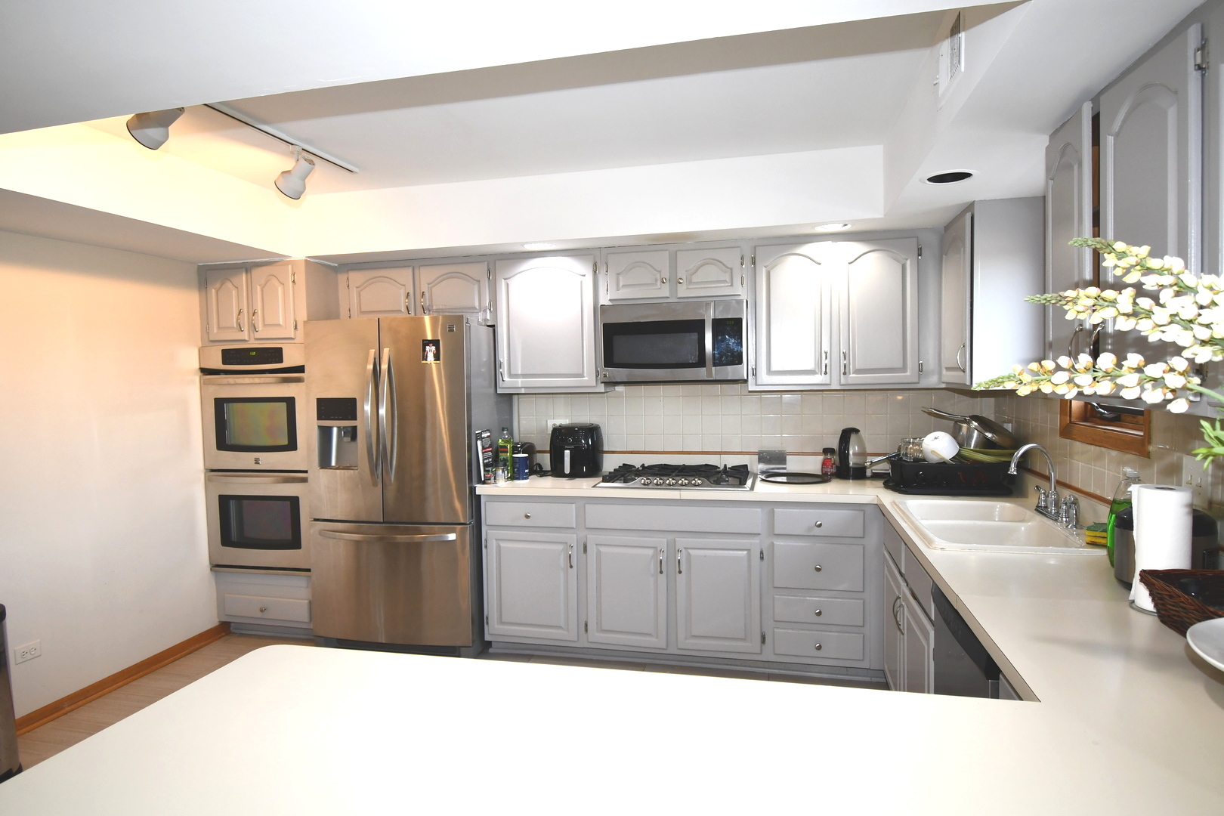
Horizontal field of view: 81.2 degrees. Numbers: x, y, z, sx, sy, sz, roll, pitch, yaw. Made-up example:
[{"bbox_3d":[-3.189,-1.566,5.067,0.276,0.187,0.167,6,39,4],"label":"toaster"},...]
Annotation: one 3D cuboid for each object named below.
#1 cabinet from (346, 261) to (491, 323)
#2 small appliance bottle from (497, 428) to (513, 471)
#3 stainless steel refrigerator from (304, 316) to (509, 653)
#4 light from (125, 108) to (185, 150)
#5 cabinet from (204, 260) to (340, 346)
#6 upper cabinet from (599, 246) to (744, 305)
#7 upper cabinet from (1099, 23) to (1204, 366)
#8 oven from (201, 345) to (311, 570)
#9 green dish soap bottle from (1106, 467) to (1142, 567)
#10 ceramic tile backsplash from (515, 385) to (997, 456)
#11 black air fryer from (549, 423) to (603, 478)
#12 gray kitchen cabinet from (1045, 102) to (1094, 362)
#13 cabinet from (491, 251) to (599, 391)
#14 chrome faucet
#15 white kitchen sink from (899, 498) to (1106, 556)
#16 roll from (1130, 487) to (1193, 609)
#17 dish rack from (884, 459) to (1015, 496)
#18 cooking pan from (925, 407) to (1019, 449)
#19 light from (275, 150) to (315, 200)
[{"bbox_3d":[-1.089,-0.659,4.209,0.957,0.380,0.325,0,3,13],"label":"cabinet"},{"bbox_3d":[-0.586,0.246,3.942,0.078,0.292,0.080,0,3,13],"label":"small appliance bottle"},{"bbox_3d":[-1.084,0.423,3.975,0.900,1.780,0.730,0,3,13],"label":"stainless steel refrigerator"},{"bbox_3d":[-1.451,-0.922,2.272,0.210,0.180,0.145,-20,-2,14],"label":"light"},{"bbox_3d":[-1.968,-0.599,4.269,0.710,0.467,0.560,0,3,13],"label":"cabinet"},{"bbox_3d":[0.345,-0.713,3.863,0.780,0.290,0.340,0,3,13],"label":"upper cabinet"},{"bbox_3d":[1.281,-0.375,1.505,0.325,0.715,0.410,0,3,13],"label":"upper cabinet"},{"bbox_3d":[-1.948,0.285,4.277,0.690,1.300,0.570,0,3,13],"label":"oven"},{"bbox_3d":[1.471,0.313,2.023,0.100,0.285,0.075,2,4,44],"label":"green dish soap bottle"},{"bbox_3d":[0.706,0.067,3.998,2.645,0.385,0.025,0,3,13],"label":"ceramic tile backsplash"},{"bbox_3d":[-0.199,0.238,3.998,0.260,0.290,0.300,0,3,13],"label":"black air fryer"},{"bbox_3d":[1.359,-0.398,1.873,0.326,0.750,0.310,0,3,13],"label":"gray kitchen cabinet"},{"bbox_3d":[-0.314,-0.468,4.033,0.610,0.763,0.325,0,3,13],"label":"cabinet"},{"bbox_3d":[1.629,0.270,2.717,0.195,0.290,0.325,0,3,13],"label":"chrome faucet"},{"bbox_3d":[1.396,0.513,2.626,0.550,0.202,0.845,0,3,13],"label":"white kitchen sink"},{"bbox_3d":[1.303,0.332,1.699,0.118,0.283,0.118,0,3,13],"label":"roll"},{"bbox_3d":[1.560,0.313,3.354,0.485,0.137,0.370,0,3,13],"label":"dish rack"},{"bbox_3d":[1.660,0.080,3.270,0.480,0.105,0.280,32,9,-2],"label":"cooking pan"},{"bbox_3d":[-1.308,-0.971,2.963,0.170,0.205,0.150,0,3,25],"label":"light"}]

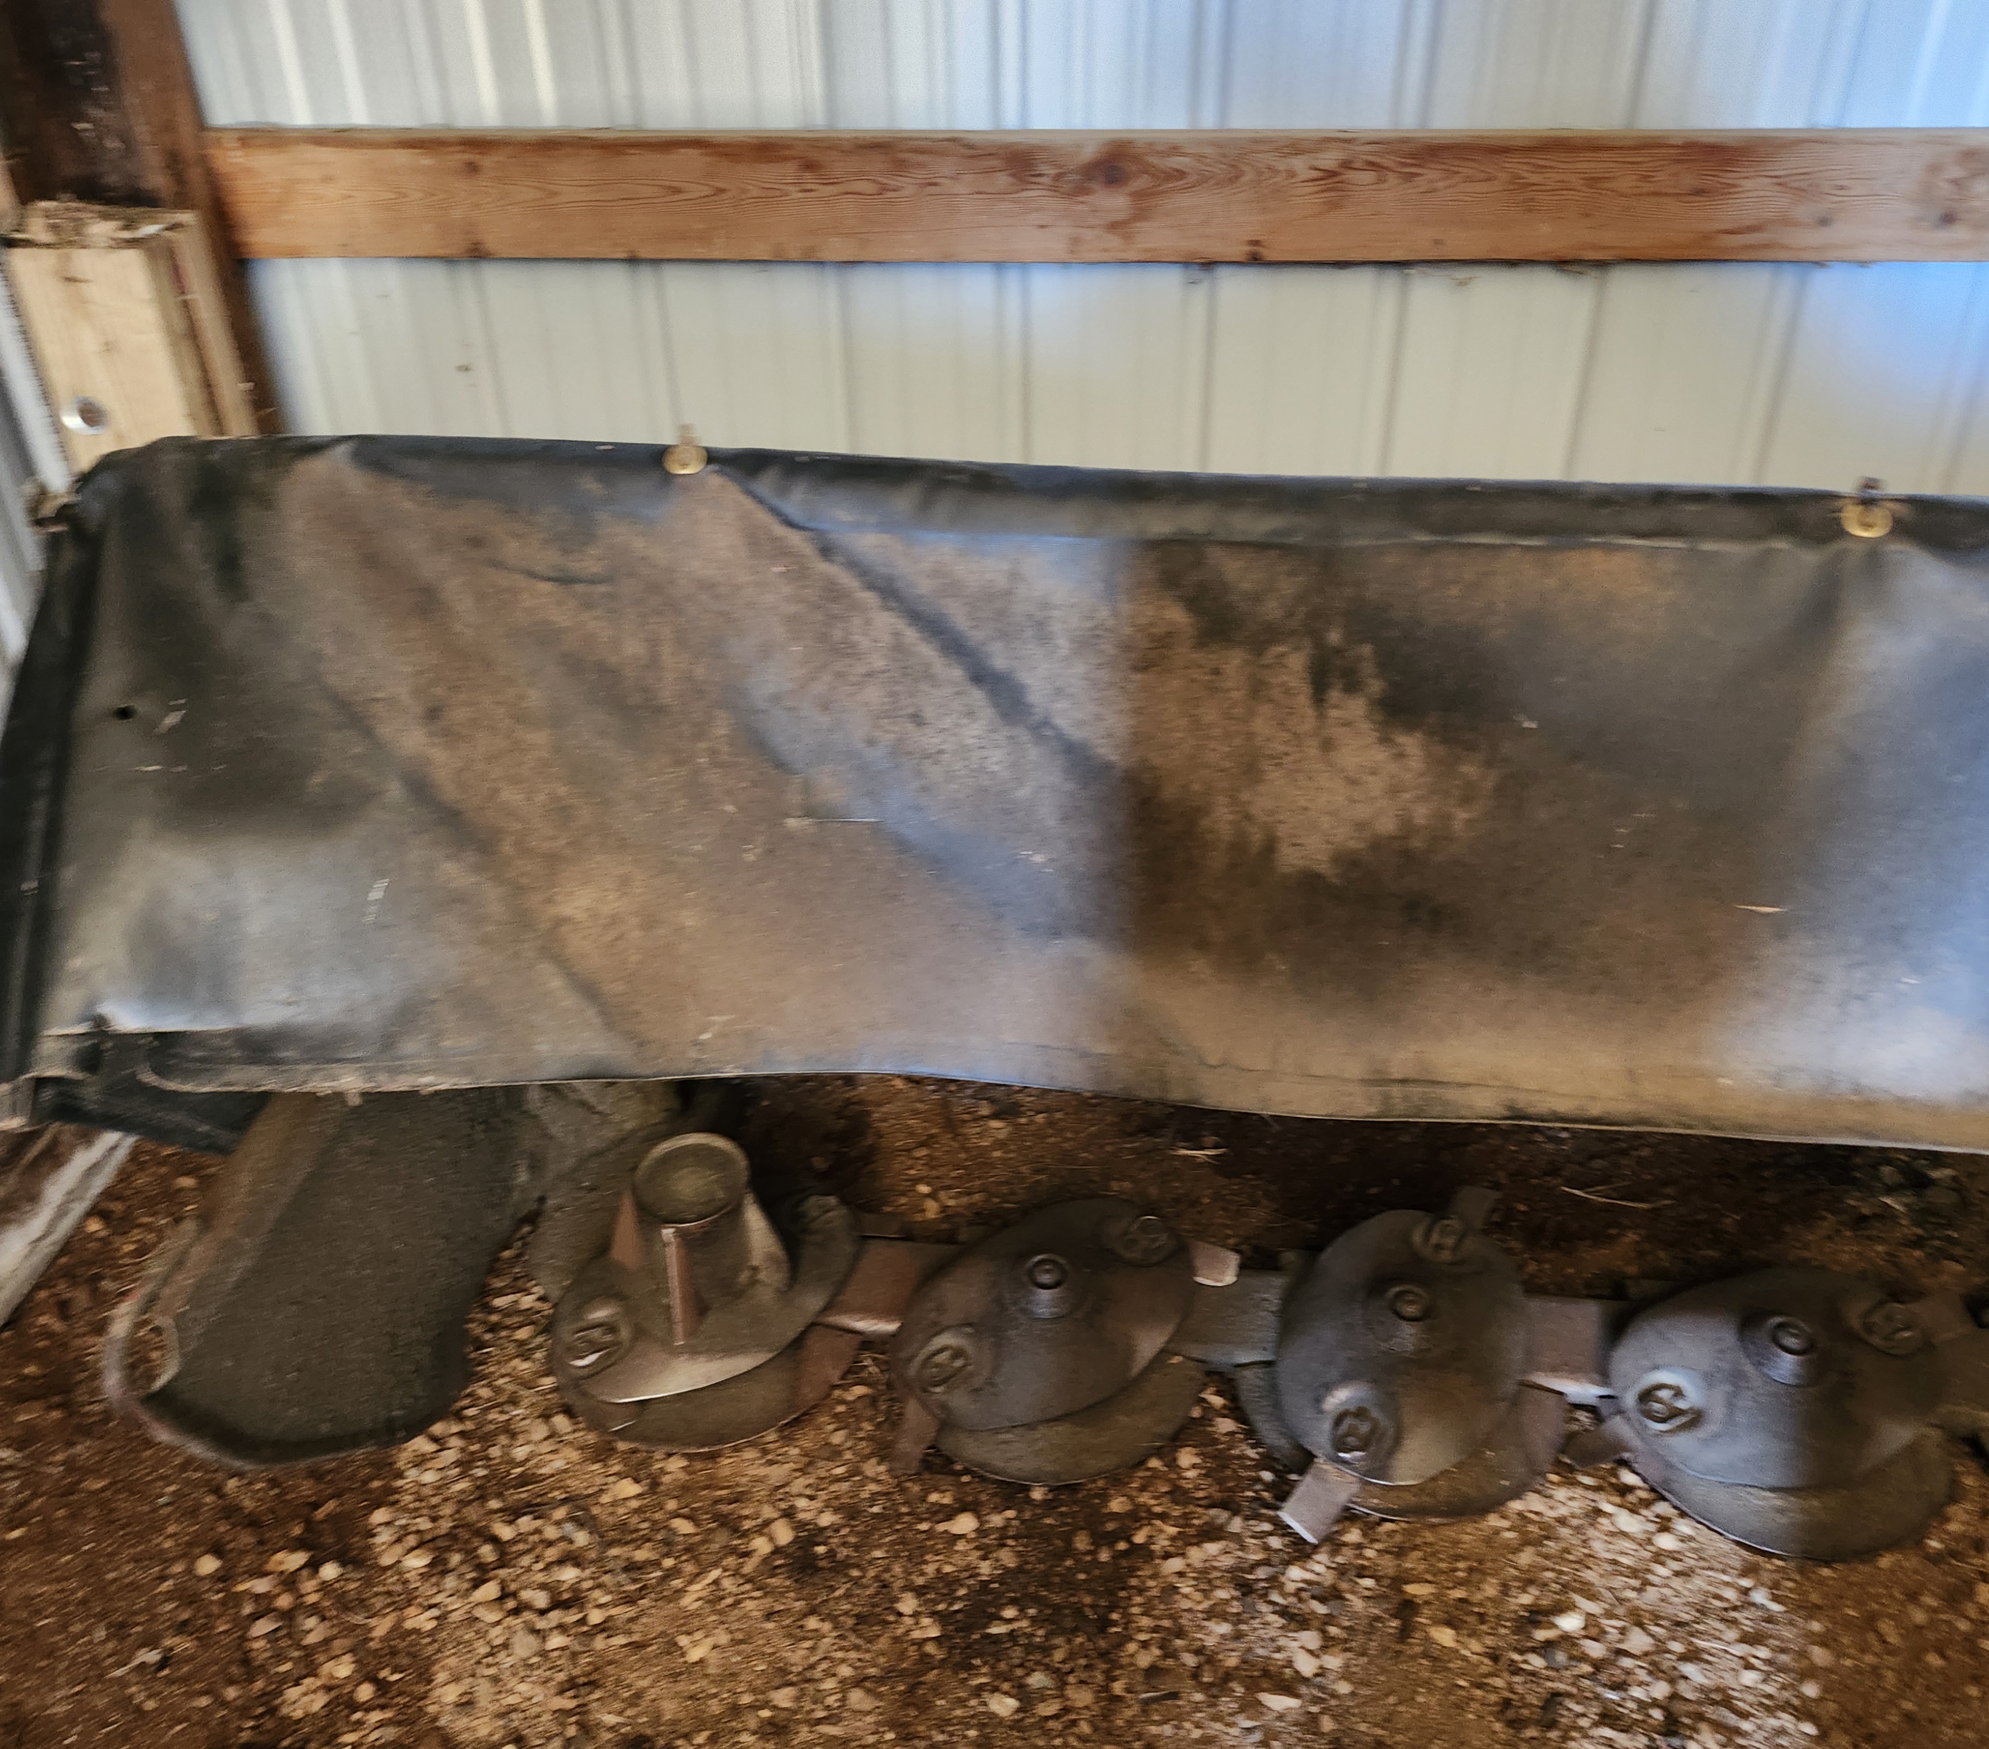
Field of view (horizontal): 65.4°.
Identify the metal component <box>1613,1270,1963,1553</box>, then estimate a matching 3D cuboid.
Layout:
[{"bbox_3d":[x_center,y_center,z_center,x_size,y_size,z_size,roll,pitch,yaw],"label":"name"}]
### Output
[{"bbox_3d":[0.806,0.525,1.579,0.340,0.120,0.335,3,33,7],"label":"metal component"}]

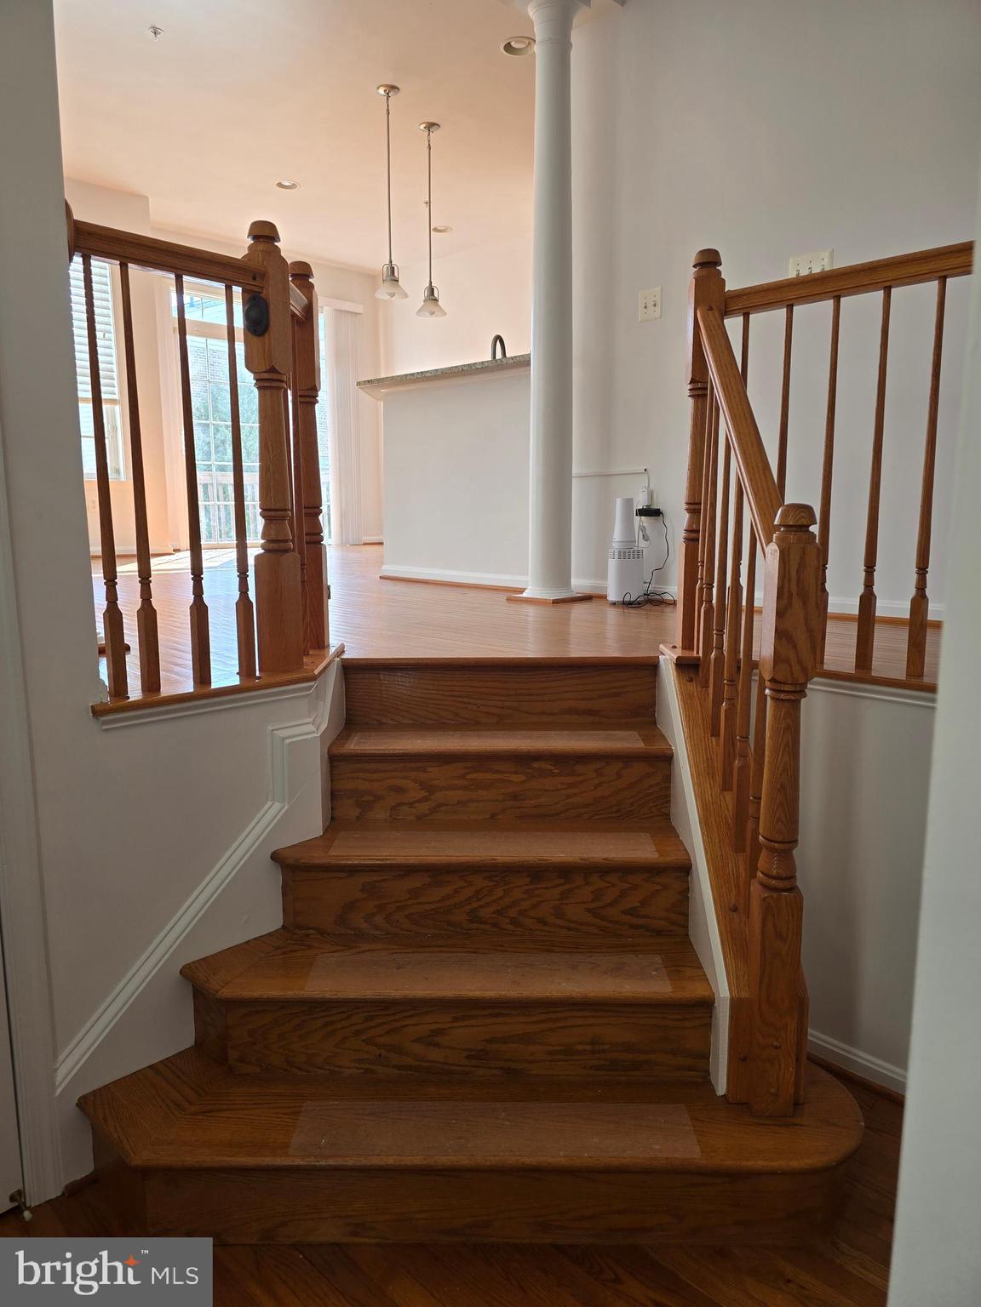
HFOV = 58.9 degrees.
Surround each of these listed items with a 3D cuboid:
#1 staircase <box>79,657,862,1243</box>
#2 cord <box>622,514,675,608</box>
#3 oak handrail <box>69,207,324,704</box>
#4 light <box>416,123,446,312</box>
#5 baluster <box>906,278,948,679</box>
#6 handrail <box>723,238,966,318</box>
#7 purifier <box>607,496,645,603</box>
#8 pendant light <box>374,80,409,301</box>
[{"bbox_3d":[-0.053,0.548,1.958,1.510,0.945,0.960,0,9,0],"label":"staircase"},{"bbox_3d":[0.665,-0.394,3.619,0.210,0.385,0.200,0,9,0],"label":"cord"},{"bbox_3d":[-0.587,-0.436,1.939,0.240,0.990,0.755,6,11,34],"label":"oak handrail"},{"bbox_3d":[-0.372,-2.701,5.426,0.198,1.117,0.198,0,9,0],"label":"light"},{"bbox_3d":[0.925,-0.359,1.841,0.034,0.835,0.034,-9,13,-44],"label":"baluster"},{"bbox_3d":[0.781,-0.816,1.909,0.060,0.055,0.600,-9,13,-44],"label":"handrail"},{"bbox_3d":[0.581,-0.446,3.743,0.150,0.445,0.150,-1,9,-3],"label":"purifier"},{"bbox_3d":[-0.572,-2.622,4.968,0.196,1.125,0.196,0,9,0],"label":"pendant light"}]

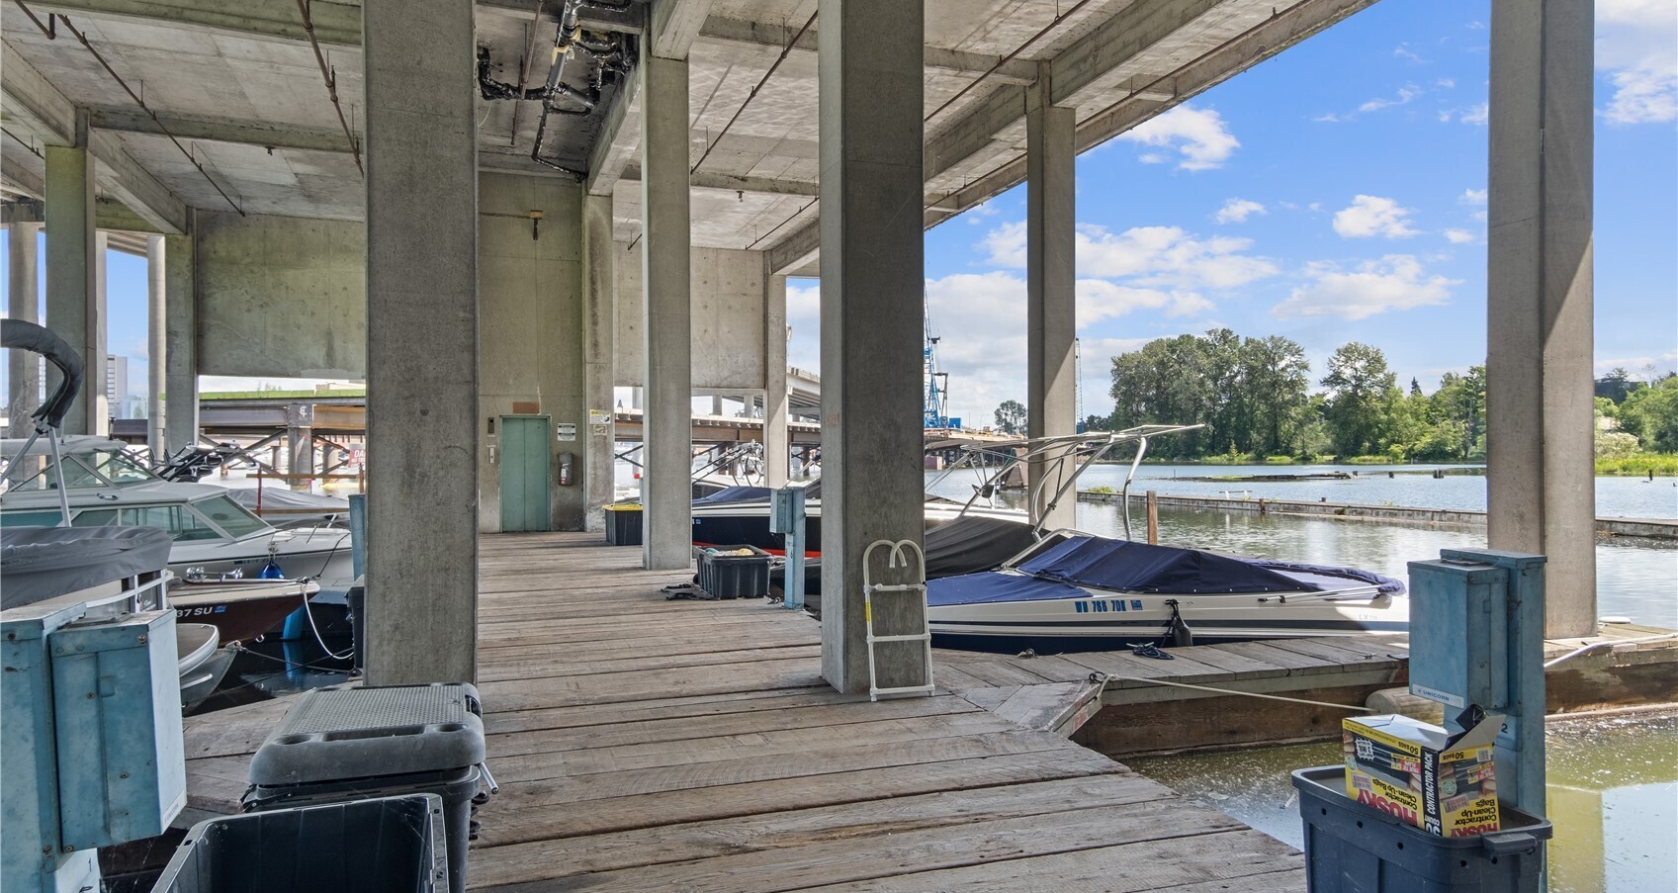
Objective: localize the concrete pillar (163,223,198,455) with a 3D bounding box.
[{"bbox_3d":[-14.485,-1.367,23.640,0.497,6.521,0.419,0,-1,-19],"label":"concrete pillar"}]

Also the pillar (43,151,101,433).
[{"bbox_3d":[-12.247,-1.458,17.096,0.497,6.521,0.419,0,-1,-19],"label":"pillar"}]

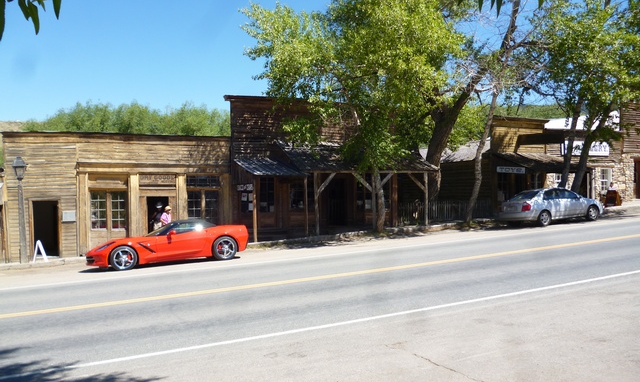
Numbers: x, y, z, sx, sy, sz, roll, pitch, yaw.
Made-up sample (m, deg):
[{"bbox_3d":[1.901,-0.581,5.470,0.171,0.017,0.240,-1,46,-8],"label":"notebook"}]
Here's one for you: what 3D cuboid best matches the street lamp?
[{"bbox_3d":[-8.660,0.558,15.019,0.440,3.090,0.440,-1,0,-24],"label":"street lamp"}]

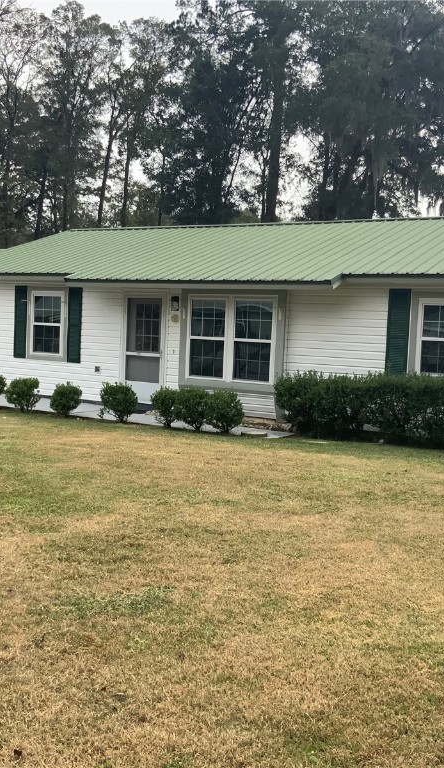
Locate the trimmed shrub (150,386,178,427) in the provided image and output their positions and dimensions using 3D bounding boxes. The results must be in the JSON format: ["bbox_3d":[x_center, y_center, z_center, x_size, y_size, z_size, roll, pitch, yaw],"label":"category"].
[{"bbox_3d":[-0.847,0.370,13.918,0.600,0.640,0.600,2,4,0],"label":"trimmed shrub"}]

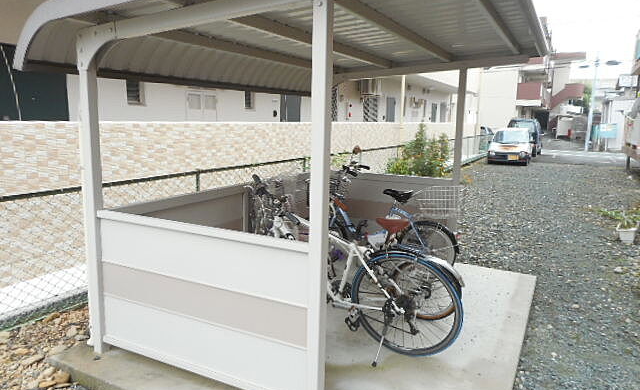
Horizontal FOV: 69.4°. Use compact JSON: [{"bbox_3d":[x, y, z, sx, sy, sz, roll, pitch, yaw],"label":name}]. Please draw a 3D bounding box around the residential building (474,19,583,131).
[{"bbox_3d":[17.113,-9.398,39.174,9.000,9.600,10.000,6,10,27],"label":"residential building"}]

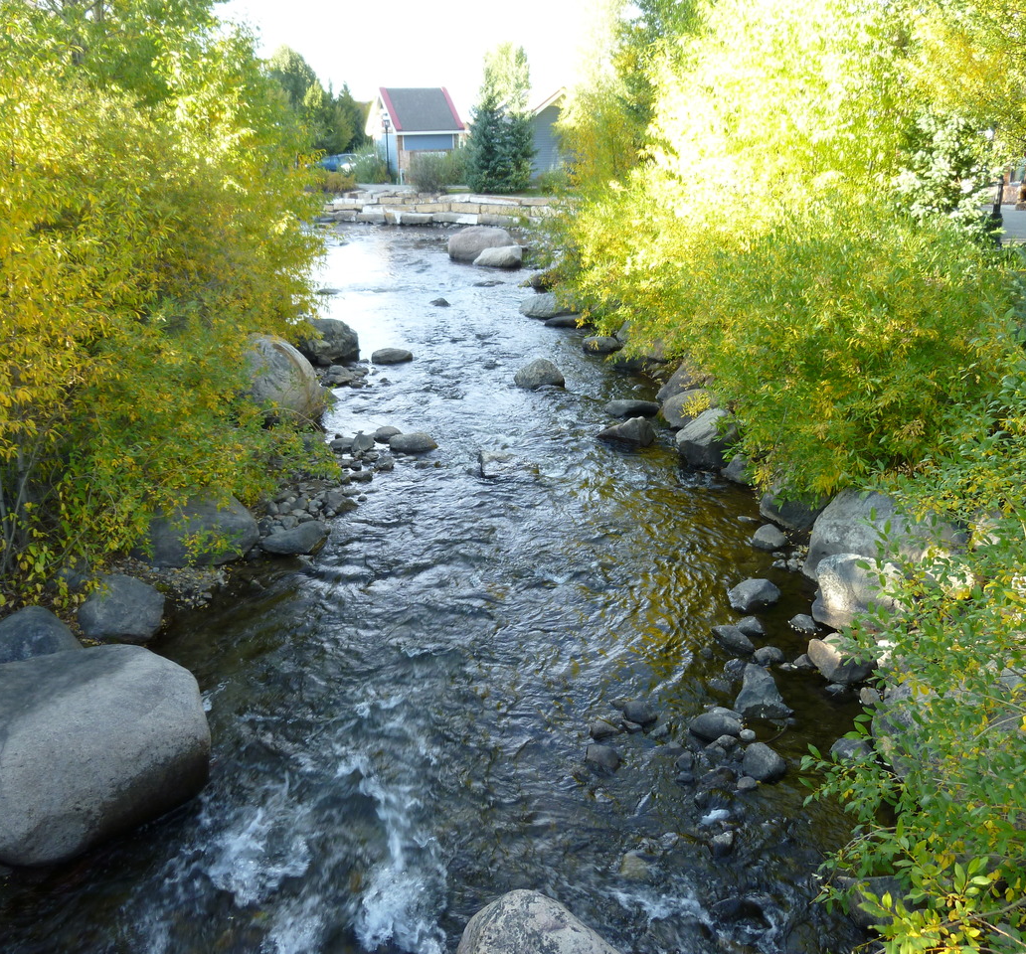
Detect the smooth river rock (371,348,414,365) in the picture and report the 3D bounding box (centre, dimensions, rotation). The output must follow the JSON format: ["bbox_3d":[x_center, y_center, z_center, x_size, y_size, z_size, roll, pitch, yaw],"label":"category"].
[{"bbox_3d":[-2.429,-2.429,18.332,0.840,0.310,0.620,-1,20,0],"label":"smooth river rock"}]

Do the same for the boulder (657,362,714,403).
[{"bbox_3d":[2.526,-1.333,13.321,0.872,0.700,0.741,-1,20,0],"label":"boulder"}]

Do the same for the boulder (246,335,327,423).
[{"bbox_3d":[-3.272,-1.387,13.230,1.175,1.324,1.116,0,20,0],"label":"boulder"}]

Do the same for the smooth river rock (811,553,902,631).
[{"bbox_3d":[2.790,0.918,7.377,0.738,0.583,0.628,-1,20,0],"label":"smooth river rock"}]

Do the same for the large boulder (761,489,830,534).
[{"bbox_3d":[2.985,0.330,9.788,0.670,0.475,0.637,-1,20,0],"label":"large boulder"}]

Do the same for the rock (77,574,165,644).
[{"bbox_3d":[-3.205,1.085,7.538,0.637,0.534,0.541,0,20,0],"label":"rock"}]

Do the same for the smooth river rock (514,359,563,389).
[{"bbox_3d":[0.450,-1.729,15.431,0.850,0.498,0.680,0,20,0],"label":"smooth river rock"}]

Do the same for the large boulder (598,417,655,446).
[{"bbox_3d":[1.544,-0.614,12.587,0.782,0.380,0.508,5,20,14],"label":"large boulder"}]

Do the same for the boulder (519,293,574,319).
[{"bbox_3d":[0.844,-3.989,21.429,1.388,0.576,1.041,0,20,0],"label":"boulder"}]

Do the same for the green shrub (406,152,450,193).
[{"bbox_3d":[-4.383,-15.737,47.477,2.430,2.042,2.187,0,20,0],"label":"green shrub"}]

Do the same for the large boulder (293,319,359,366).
[{"bbox_3d":[-3.358,-2.423,16.404,1.209,0.780,1.028,-1,20,0],"label":"large boulder"}]

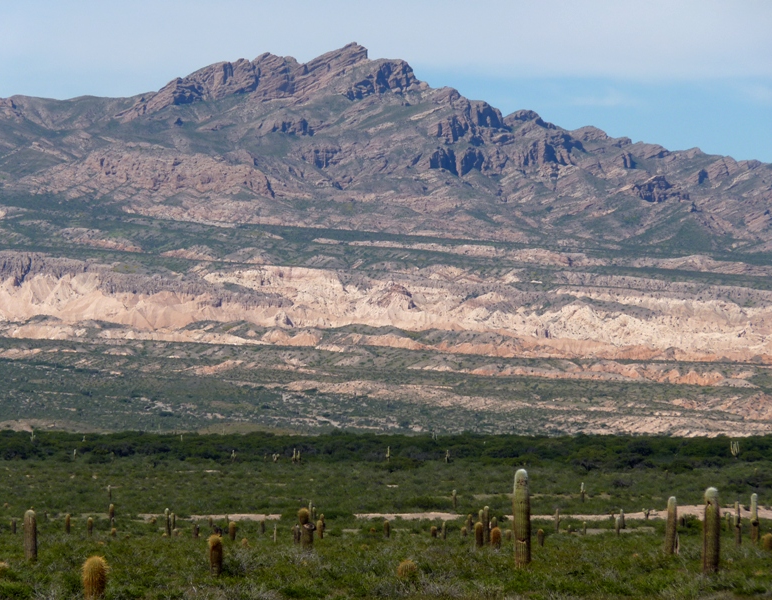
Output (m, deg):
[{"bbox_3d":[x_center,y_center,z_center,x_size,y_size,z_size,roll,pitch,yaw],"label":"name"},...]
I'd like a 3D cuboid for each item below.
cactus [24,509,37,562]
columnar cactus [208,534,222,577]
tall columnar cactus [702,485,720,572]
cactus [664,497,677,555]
[{"bbox_3d":[-12.061,8.042,230.000,0.418,1.817,0.418,0,-1,0],"label":"cactus"},{"bbox_3d":[-4.695,7.090,187.000,0.359,1.201,0.359,0,-1,0],"label":"columnar cactus"},{"bbox_3d":[9.537,6.781,198.000,0.453,2.608,0.453,0,-1,0],"label":"tall columnar cactus"},{"bbox_3d":[11.066,8.770,262.000,0.368,2.310,0.368,0,-1,0],"label":"cactus"}]

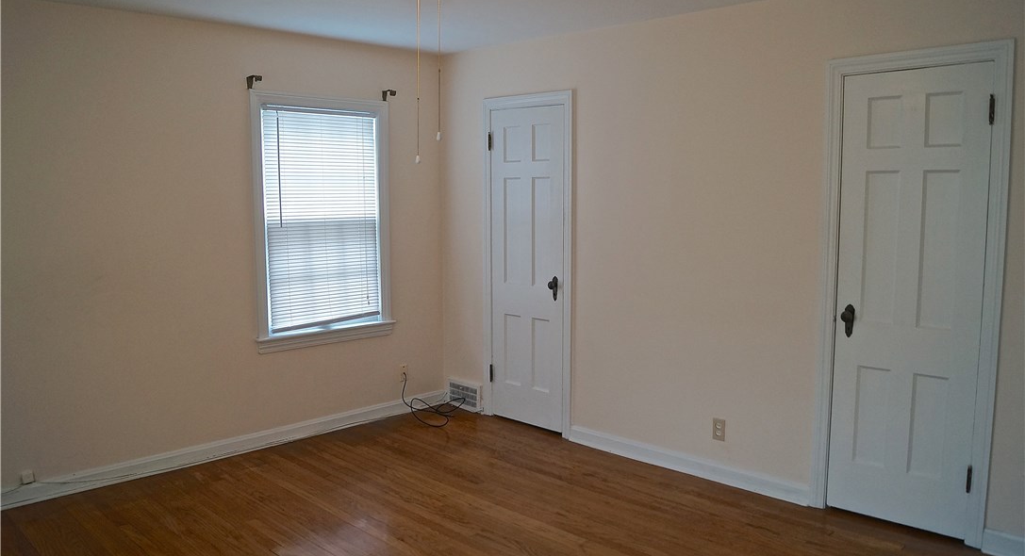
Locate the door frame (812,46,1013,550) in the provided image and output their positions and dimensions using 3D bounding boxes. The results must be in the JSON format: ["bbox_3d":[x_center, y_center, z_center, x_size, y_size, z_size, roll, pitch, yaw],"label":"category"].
[{"bbox_3d":[1.738,0.081,3.402,0.738,2.115,0.100,6,8,44],"label":"door frame"}]

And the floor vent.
[{"bbox_3d":[-0.335,0.825,5.437,0.353,0.198,0.035,6,8,44],"label":"floor vent"}]

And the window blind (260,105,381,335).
[{"bbox_3d":[-1.172,-0.381,4.824,0.035,1.330,0.810,6,8,44],"label":"window blind"}]

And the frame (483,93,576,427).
[{"bbox_3d":[0.114,-0.088,4.960,0.766,2.125,0.100,6,8,44],"label":"frame"}]

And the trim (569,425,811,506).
[{"bbox_3d":[0.900,1.009,4.250,1.503,0.090,0.020,6,8,44],"label":"trim"}]

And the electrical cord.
[{"bbox_3d":[-0.517,0.803,5.273,0.440,0.285,0.400,6,8,44],"label":"electrical cord"}]

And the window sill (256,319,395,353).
[{"bbox_3d":[-1.167,0.367,4.872,0.095,0.088,1.010,6,8,44],"label":"window sill"}]

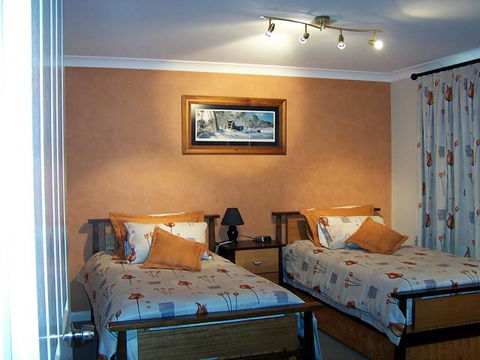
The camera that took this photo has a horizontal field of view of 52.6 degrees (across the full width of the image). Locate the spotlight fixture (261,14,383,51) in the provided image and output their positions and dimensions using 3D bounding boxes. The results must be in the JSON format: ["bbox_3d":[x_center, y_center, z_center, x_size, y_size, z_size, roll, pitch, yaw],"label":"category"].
[{"bbox_3d":[0.556,-0.985,3.190,0.890,0.200,0.150,-1,2,-20],"label":"spotlight fixture"}]

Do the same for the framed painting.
[{"bbox_3d":[-0.035,-0.528,4.785,1.070,0.565,0.035,-1,2,-16],"label":"framed painting"}]

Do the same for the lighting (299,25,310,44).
[{"bbox_3d":[0.427,-0.955,3.190,0.080,0.125,0.095,-1,2,-21],"label":"lighting"}]

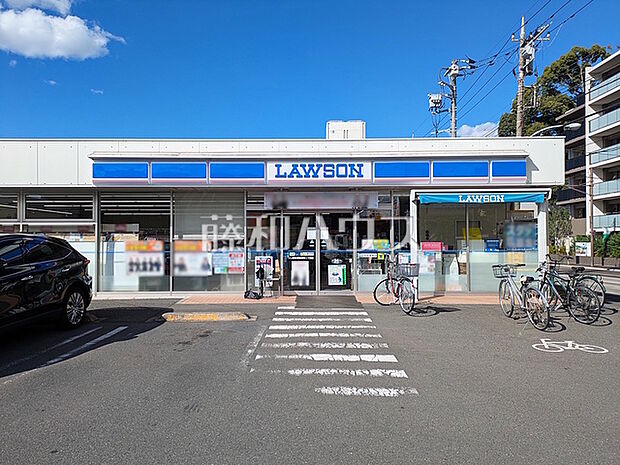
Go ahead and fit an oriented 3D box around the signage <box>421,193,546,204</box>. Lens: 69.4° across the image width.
[{"bbox_3d":[3.830,-0.755,9.920,2.840,0.260,0.120,0,0,1],"label":"signage"}]

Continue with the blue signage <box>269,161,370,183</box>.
[{"bbox_3d":[0.214,-1.365,10.100,2.390,0.520,0.200,0,0,1],"label":"blue signage"}]

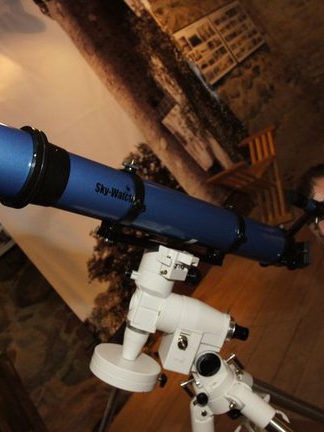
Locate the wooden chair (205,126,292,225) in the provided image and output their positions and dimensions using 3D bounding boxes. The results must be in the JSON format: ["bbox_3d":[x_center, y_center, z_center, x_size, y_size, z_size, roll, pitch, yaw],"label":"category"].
[{"bbox_3d":[0.908,-0.305,4.090,0.461,0.648,0.746,-26,15,46],"label":"wooden chair"}]

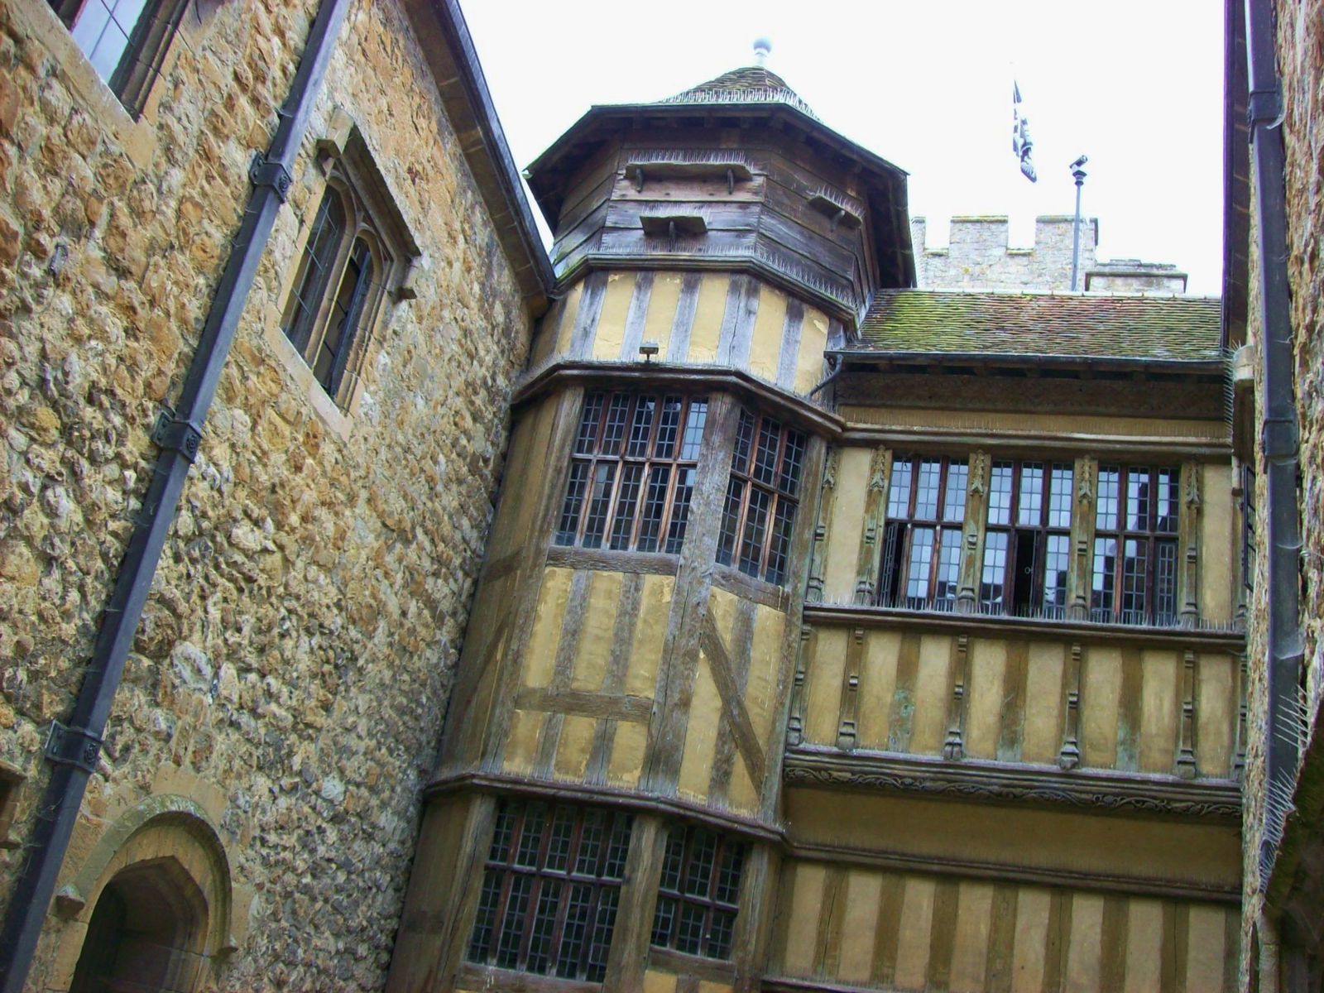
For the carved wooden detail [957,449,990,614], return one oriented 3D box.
[{"bbox_3d":[2.748,0.305,12.162,0.160,1.479,0.120,4,-24,13],"label":"carved wooden detail"}]

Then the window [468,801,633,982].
[{"bbox_3d":[-0.877,3.127,10.975,1.108,1.251,0.100,4,-24,14],"label":"window"}]

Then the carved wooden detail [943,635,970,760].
[{"bbox_3d":[2.474,1.683,11.572,0.140,1.050,0.120,4,-24,13],"label":"carved wooden detail"}]

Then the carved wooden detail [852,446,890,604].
[{"bbox_3d":[1.885,0.245,12.363,0.160,1.487,0.120,4,-24,13],"label":"carved wooden detail"}]

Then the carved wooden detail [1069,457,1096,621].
[{"bbox_3d":[3.658,0.353,11.956,0.160,1.490,0.120,4,-24,13],"label":"carved wooden detail"}]

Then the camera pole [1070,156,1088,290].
[{"bbox_3d":[5.859,-3.818,19.511,0.240,2.500,0.360,18,-24,-18],"label":"camera pole"}]

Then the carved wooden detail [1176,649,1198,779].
[{"bbox_3d":[4.263,1.756,11.178,0.140,1.034,0.120,4,-24,13],"label":"carved wooden detail"}]

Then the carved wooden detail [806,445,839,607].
[{"bbox_3d":[1.458,0.248,12.448,0.150,1.482,0.120,4,-24,13],"label":"carved wooden detail"}]

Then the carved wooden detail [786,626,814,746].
[{"bbox_3d":[1.196,1.623,11.857,0.140,1.038,0.120,4,-24,13],"label":"carved wooden detail"}]

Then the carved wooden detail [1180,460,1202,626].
[{"bbox_3d":[4.524,0.378,11.770,0.160,1.476,0.120,4,-24,13],"label":"carved wooden detail"}]

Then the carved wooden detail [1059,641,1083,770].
[{"bbox_3d":[3.384,1.722,11.371,0.140,1.047,0.120,4,-24,13],"label":"carved wooden detail"}]

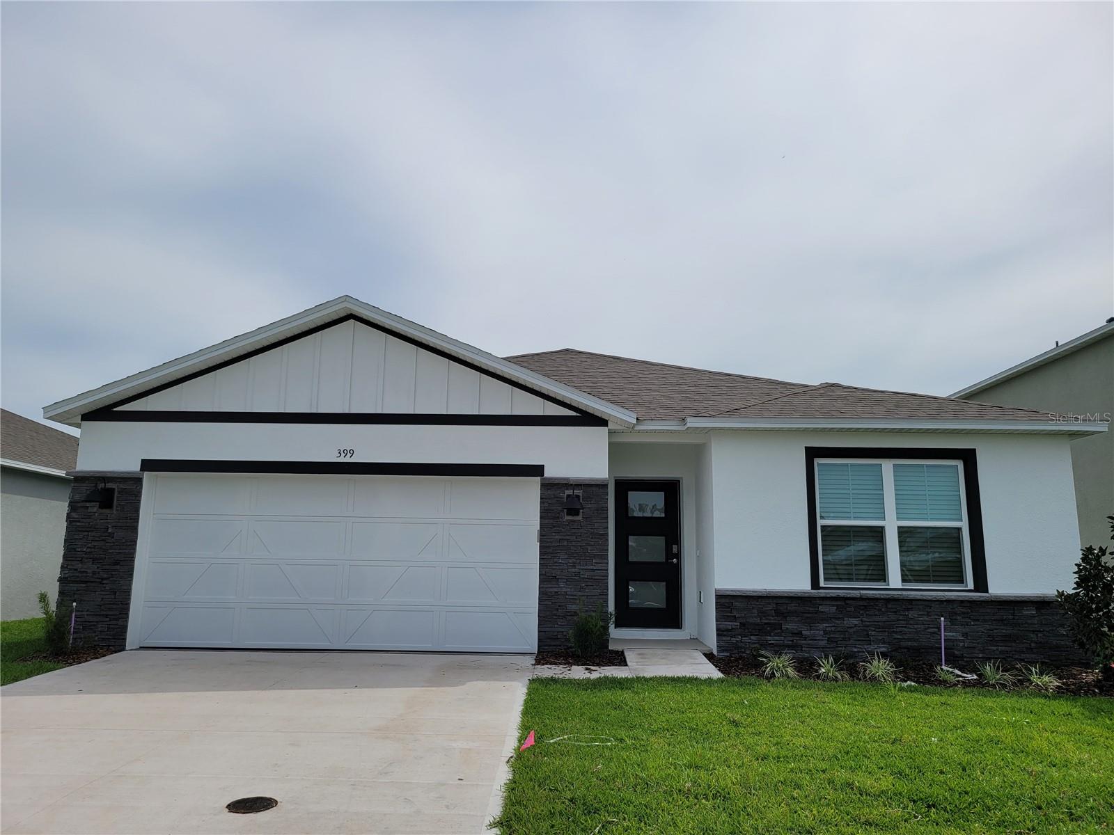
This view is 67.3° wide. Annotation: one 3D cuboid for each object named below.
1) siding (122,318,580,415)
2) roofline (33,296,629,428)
[{"bbox_3d":[-2.626,-0.651,10.549,5.847,1.214,0.120,1,-10,1],"label":"siding"},{"bbox_3d":[-2.650,-0.677,10.478,7.247,1.620,0.451,1,-10,1],"label":"roofline"}]

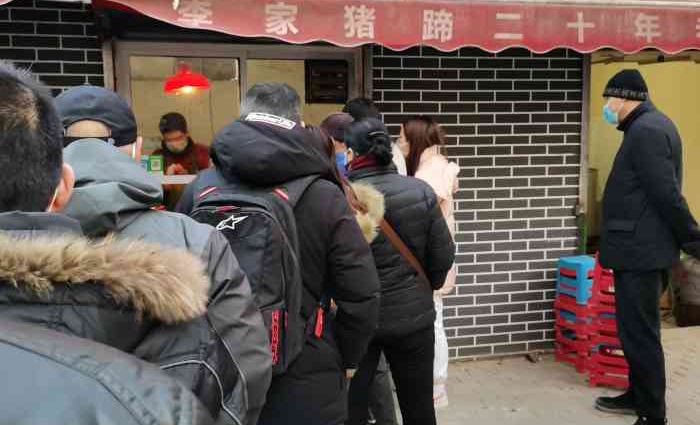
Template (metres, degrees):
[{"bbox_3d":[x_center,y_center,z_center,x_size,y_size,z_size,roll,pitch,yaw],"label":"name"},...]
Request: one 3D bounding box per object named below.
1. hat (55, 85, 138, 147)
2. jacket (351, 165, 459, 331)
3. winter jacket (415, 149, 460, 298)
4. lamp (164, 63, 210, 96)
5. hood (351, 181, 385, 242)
[{"bbox_3d":[-0.556,-0.216,1.615,0.180,0.140,0.270,-1,-1,-6],"label":"hat"},{"bbox_3d":[0.149,0.140,2.900,0.530,0.670,0.360,-1,6,0],"label":"jacket"},{"bbox_3d":[0.435,0.044,4.030,0.360,0.800,0.420,1,7,18],"label":"winter jacket"},{"bbox_3d":[-1.053,-0.862,4.700,0.300,0.200,0.300,-9,6,1],"label":"lamp"},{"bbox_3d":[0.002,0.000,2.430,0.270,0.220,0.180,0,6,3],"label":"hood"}]

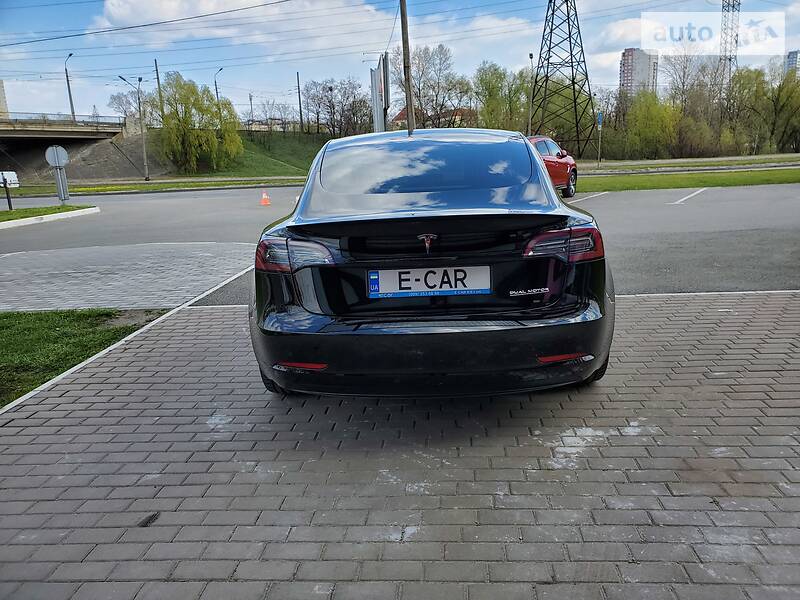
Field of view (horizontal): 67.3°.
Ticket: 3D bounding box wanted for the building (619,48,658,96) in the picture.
[{"bbox_3d":[205.915,-173.093,518.694,25.000,80.497,21.000,-6,14,-13],"label":"building"}]

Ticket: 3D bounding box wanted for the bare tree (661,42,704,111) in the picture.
[{"bbox_3d":[34.675,-24.675,73.774,4.918,13.039,4.918,-2,13,0],"label":"bare tree"}]

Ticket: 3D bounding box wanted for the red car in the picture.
[{"bbox_3d":[3.193,-3.427,15.778,1.860,1.650,4.550,7,16,33],"label":"red car"}]

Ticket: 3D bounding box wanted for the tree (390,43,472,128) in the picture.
[{"bbox_3d":[5.219,-34.719,99.496,13.514,14.758,12.163,-2,13,0],"label":"tree"}]

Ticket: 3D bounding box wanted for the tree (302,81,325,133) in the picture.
[{"bbox_3d":[-13.892,-31.004,96.526,3.499,8.040,3.499,-2,13,0],"label":"tree"}]

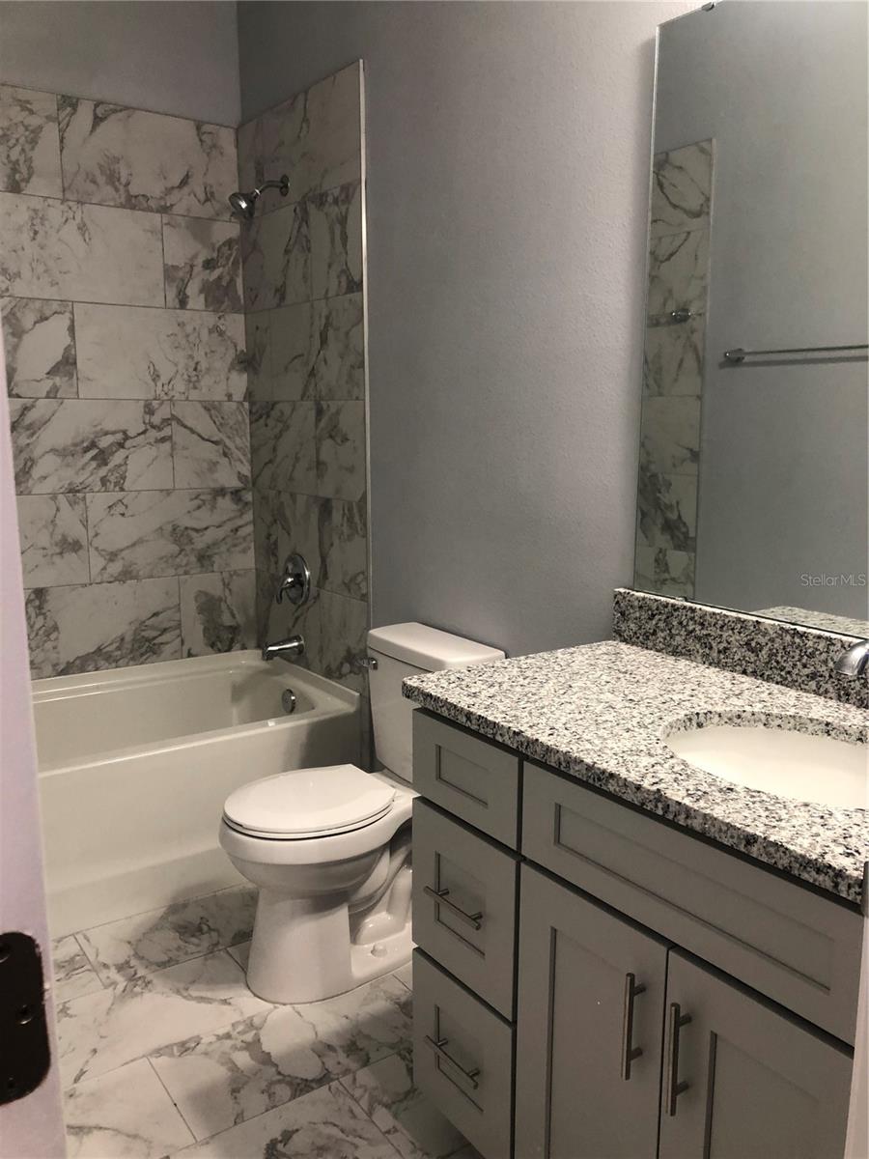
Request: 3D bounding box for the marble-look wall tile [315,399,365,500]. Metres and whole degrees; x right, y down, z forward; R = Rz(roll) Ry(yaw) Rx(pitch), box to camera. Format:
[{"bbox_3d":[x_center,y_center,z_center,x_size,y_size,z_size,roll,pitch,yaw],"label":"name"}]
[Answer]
[{"bbox_3d":[-0.288,-0.403,2.912,0.012,0.305,0.298,-7,12,-36],"label":"marble-look wall tile"}]

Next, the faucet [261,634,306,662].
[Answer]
[{"bbox_3d":[-0.529,0.238,3.224,0.140,0.070,0.060,-7,12,-36],"label":"faucet"}]

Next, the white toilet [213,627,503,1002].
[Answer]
[{"bbox_3d":[-0.216,0.571,2.410,0.670,0.785,0.430,-7,12,-36],"label":"white toilet"}]

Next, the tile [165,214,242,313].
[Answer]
[{"bbox_3d":[-0.796,-1.085,3.242,0.286,0.305,0.012,-7,12,-34],"label":"tile"}]

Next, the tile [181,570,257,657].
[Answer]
[{"bbox_3d":[-0.803,0.121,3.469,0.283,0.304,0.010,-7,12,-35],"label":"tile"}]

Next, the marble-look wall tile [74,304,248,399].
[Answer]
[{"bbox_3d":[-0.925,-0.772,3.220,0.595,0.304,0.010,-7,12,-35],"label":"marble-look wall tile"}]

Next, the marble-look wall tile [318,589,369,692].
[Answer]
[{"bbox_3d":[-0.287,0.197,3.014,0.012,0.295,0.300,-7,12,-36],"label":"marble-look wall tile"}]

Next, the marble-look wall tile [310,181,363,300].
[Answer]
[{"bbox_3d":[-0.292,-1.008,2.808,0.010,0.304,0.309,-7,12,-35],"label":"marble-look wall tile"}]

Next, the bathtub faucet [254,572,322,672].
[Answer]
[{"bbox_3d":[-0.509,0.130,3.178,0.140,0.290,0.150,-7,12,-36],"label":"bathtub faucet"}]

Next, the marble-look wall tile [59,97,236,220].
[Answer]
[{"bbox_3d":[-0.924,-1.377,3.111,0.599,0.304,0.010,-7,12,-35],"label":"marble-look wall tile"}]

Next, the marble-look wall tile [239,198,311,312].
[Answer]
[{"bbox_3d":[-0.526,-1.065,3.129,0.012,0.305,0.481,-7,12,-36],"label":"marble-look wall tile"}]

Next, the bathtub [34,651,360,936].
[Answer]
[{"bbox_3d":[-1.078,0.636,2.869,1.520,0.505,0.785,-7,12,-35],"label":"bathtub"}]

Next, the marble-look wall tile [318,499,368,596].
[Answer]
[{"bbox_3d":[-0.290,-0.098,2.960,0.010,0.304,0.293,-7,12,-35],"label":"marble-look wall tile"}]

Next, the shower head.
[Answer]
[{"bbox_3d":[-0.564,-1.221,2.978,0.198,0.150,0.082,-7,12,-35],"label":"shower head"}]

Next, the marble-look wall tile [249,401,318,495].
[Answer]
[{"bbox_3d":[-0.528,-0.461,3.237,0.010,0.304,0.508,-7,12,-35],"label":"marble-look wall tile"}]

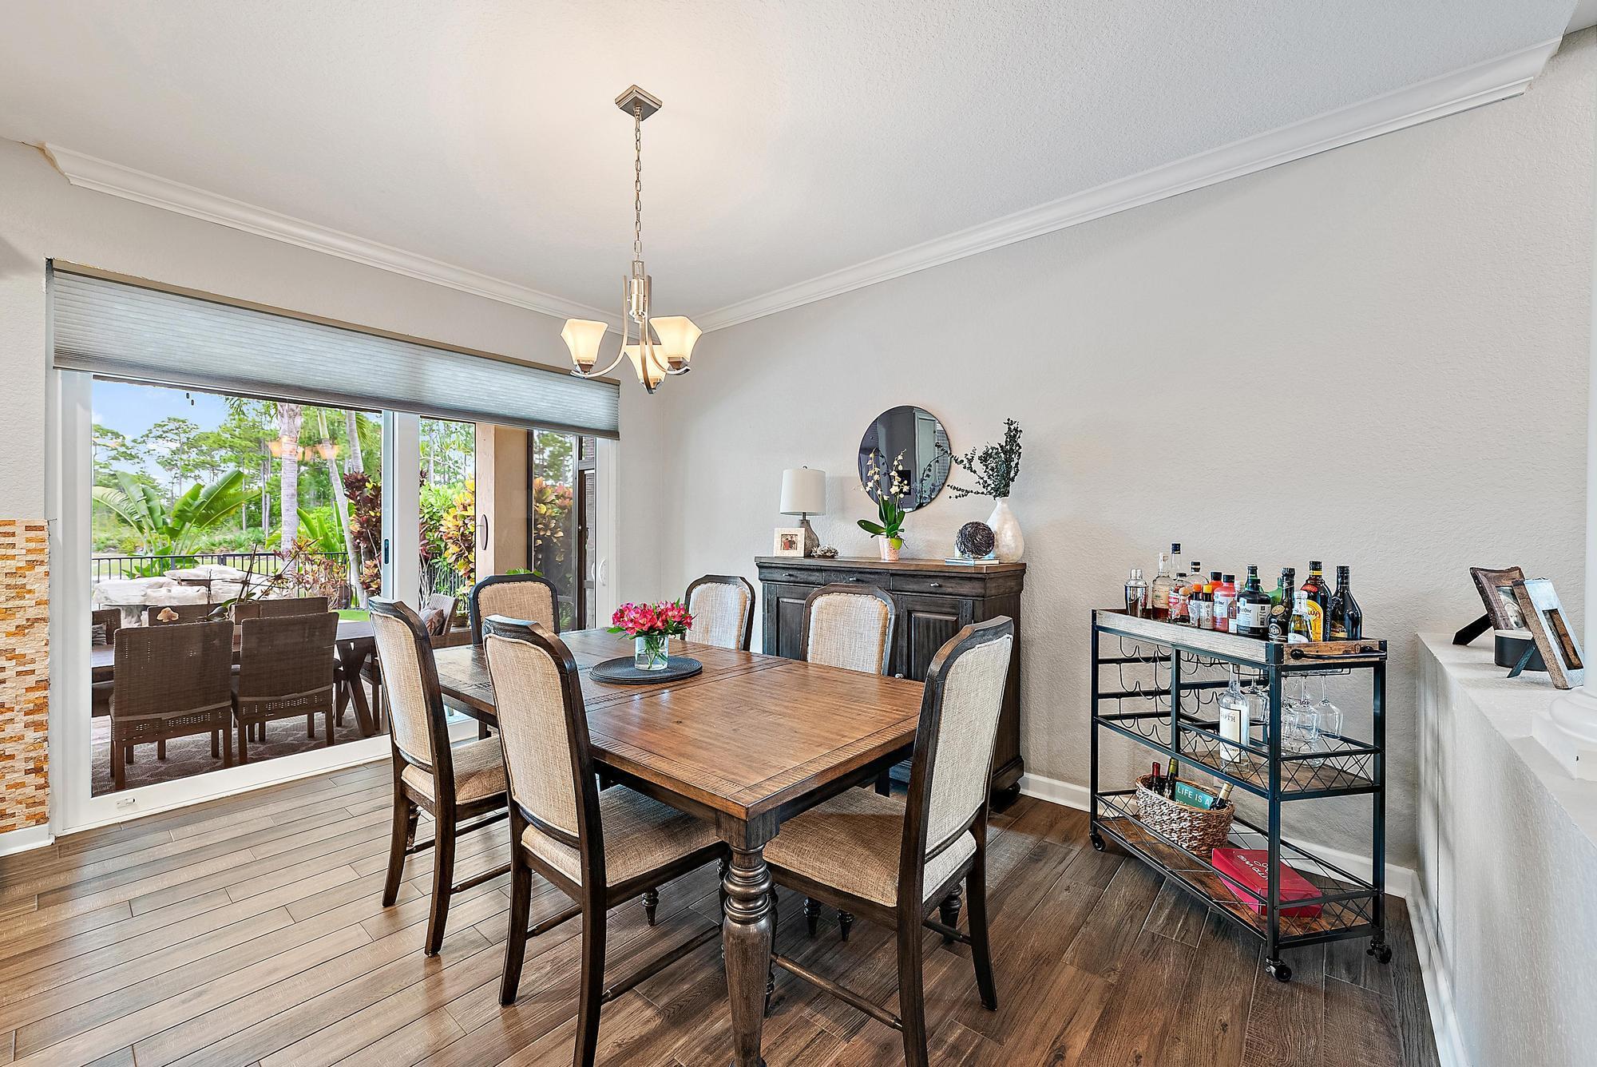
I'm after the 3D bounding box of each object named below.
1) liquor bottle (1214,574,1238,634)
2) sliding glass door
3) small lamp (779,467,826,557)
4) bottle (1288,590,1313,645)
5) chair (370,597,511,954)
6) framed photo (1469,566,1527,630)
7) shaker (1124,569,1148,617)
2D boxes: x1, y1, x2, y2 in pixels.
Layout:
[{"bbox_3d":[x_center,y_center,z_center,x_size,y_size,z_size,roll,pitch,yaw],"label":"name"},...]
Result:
[{"bbox_3d":[1.373,0.247,2.000,0.068,0.223,0.068,0,0,-41],"label":"liquor bottle"},{"bbox_3d":[-2.293,0.081,3.694,0.130,2.420,2.750,0,0,40],"label":"sliding glass door"},{"bbox_3d":[0.029,-0.126,3.749,0.280,0.545,0.280,0,0,0],"label":"small lamp"},{"bbox_3d":[1.497,0.261,1.852,0.062,0.184,0.062,0,0,-37],"label":"bottle"},{"bbox_3d":[-1.130,0.745,2.163,0.480,1.050,0.575,0,0,41],"label":"chair"},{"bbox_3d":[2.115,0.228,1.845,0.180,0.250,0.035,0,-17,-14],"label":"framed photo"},{"bbox_3d":[1.314,0.245,2.419,0.084,0.213,0.084,0,0,-37],"label":"shaker"}]

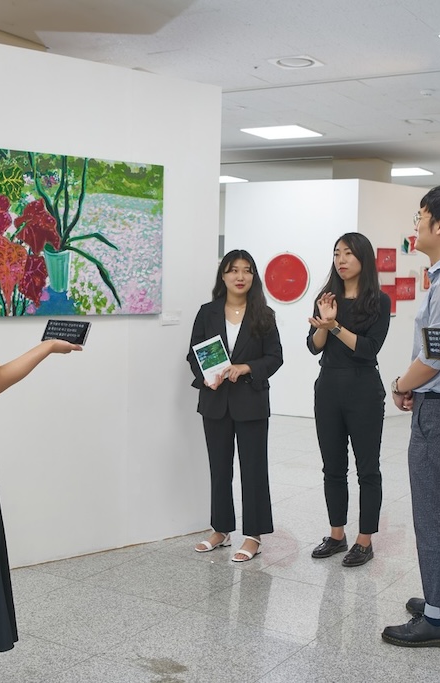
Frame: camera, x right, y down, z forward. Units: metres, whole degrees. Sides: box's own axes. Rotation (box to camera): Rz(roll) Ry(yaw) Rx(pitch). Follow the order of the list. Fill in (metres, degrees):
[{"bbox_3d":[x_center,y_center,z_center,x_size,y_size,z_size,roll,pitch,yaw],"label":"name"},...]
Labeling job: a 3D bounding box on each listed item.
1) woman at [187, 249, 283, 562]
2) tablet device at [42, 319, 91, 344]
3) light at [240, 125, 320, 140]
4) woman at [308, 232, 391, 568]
[{"bbox_3d":[0.086,0.310,4.750,0.470,1.574,0.340,2,4,9],"label":"woman"},{"bbox_3d":[-0.477,-0.029,2.820,0.155,0.075,0.009,4,-24,25],"label":"tablet device"},{"bbox_3d":[0.589,-1.989,8.608,0.600,0.040,0.600,4,4,30],"label":"light"},{"bbox_3d":[0.667,0.286,4.631,0.410,1.667,0.350,3,4,25],"label":"woman"}]

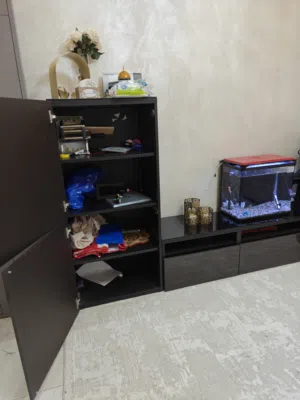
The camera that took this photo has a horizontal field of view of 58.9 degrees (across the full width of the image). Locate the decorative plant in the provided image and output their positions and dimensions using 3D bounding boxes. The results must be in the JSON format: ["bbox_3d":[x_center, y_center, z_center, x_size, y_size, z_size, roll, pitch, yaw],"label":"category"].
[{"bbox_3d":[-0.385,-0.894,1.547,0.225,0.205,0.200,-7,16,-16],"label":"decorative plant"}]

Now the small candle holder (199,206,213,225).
[{"bbox_3d":[0.434,0.118,2.055,0.097,0.115,0.097,-2,16,1],"label":"small candle holder"}]

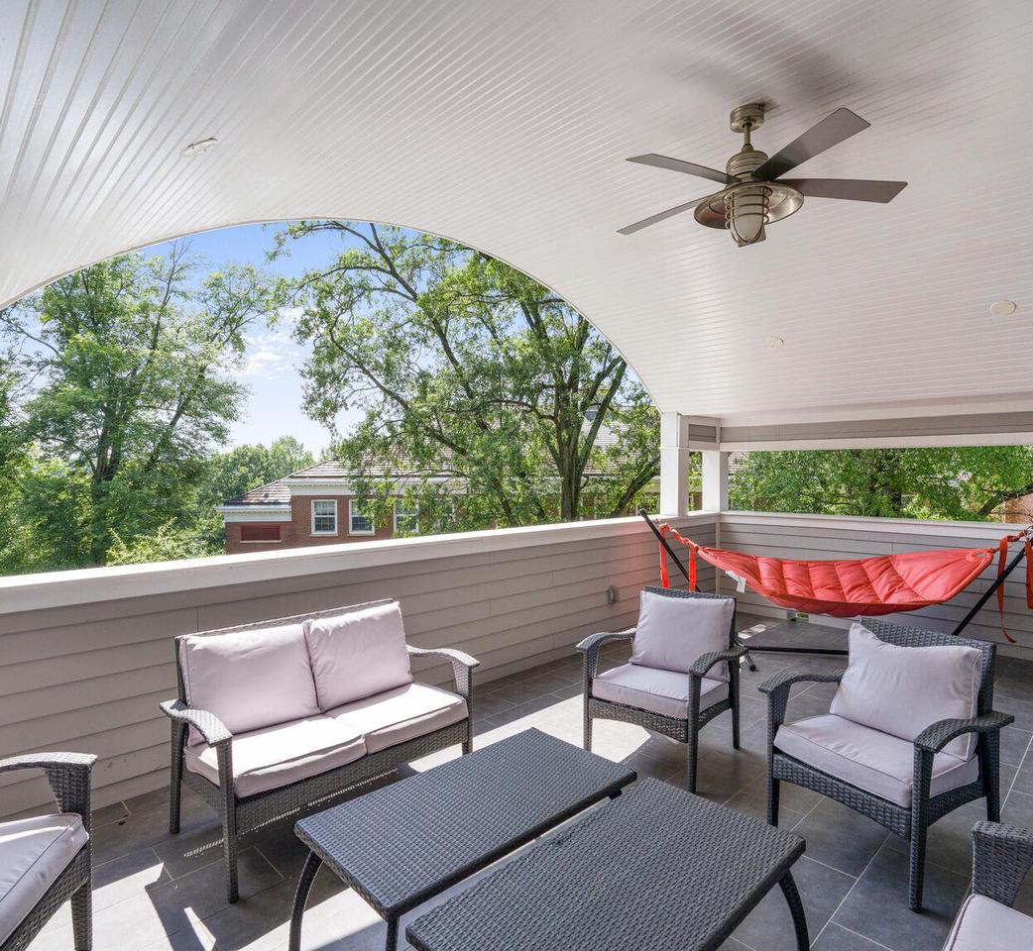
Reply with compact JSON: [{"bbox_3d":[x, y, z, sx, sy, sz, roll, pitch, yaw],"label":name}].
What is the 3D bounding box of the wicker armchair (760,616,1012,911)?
[{"bbox_3d":[1.534,1.108,2.654,0.670,0.845,0.735,0,0,-29],"label":"wicker armchair"}]

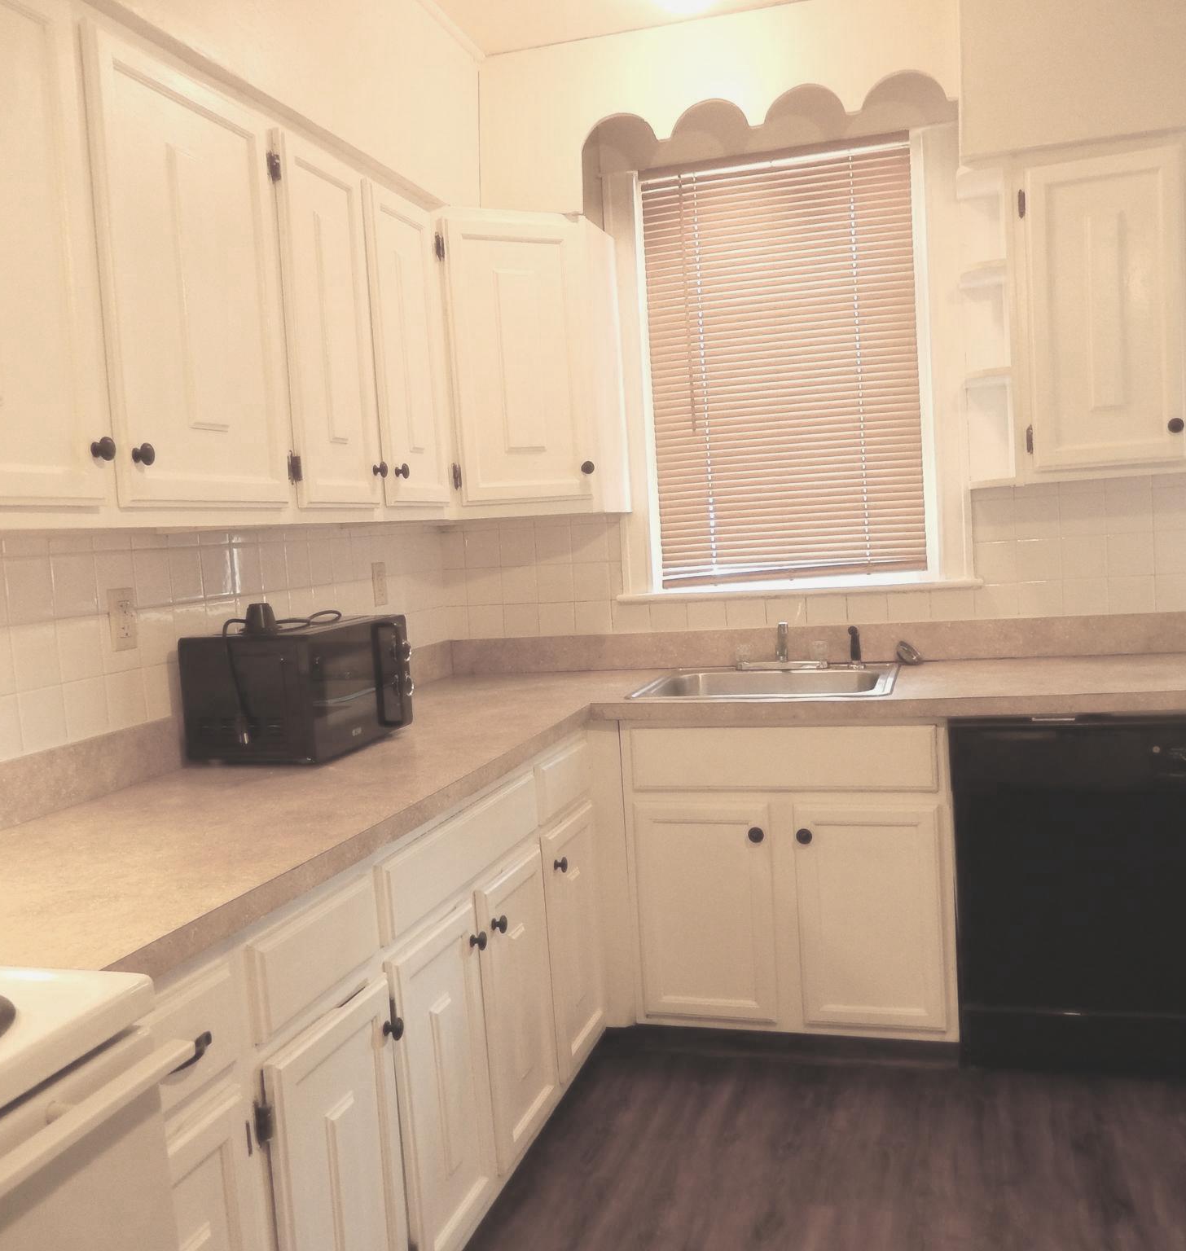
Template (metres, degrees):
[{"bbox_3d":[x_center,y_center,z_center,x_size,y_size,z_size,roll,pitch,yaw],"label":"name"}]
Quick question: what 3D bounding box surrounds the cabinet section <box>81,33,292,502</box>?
[{"bbox_3d":[-0.807,-0.549,2.072,0.310,0.711,0.493,-2,4,16],"label":"cabinet section"}]

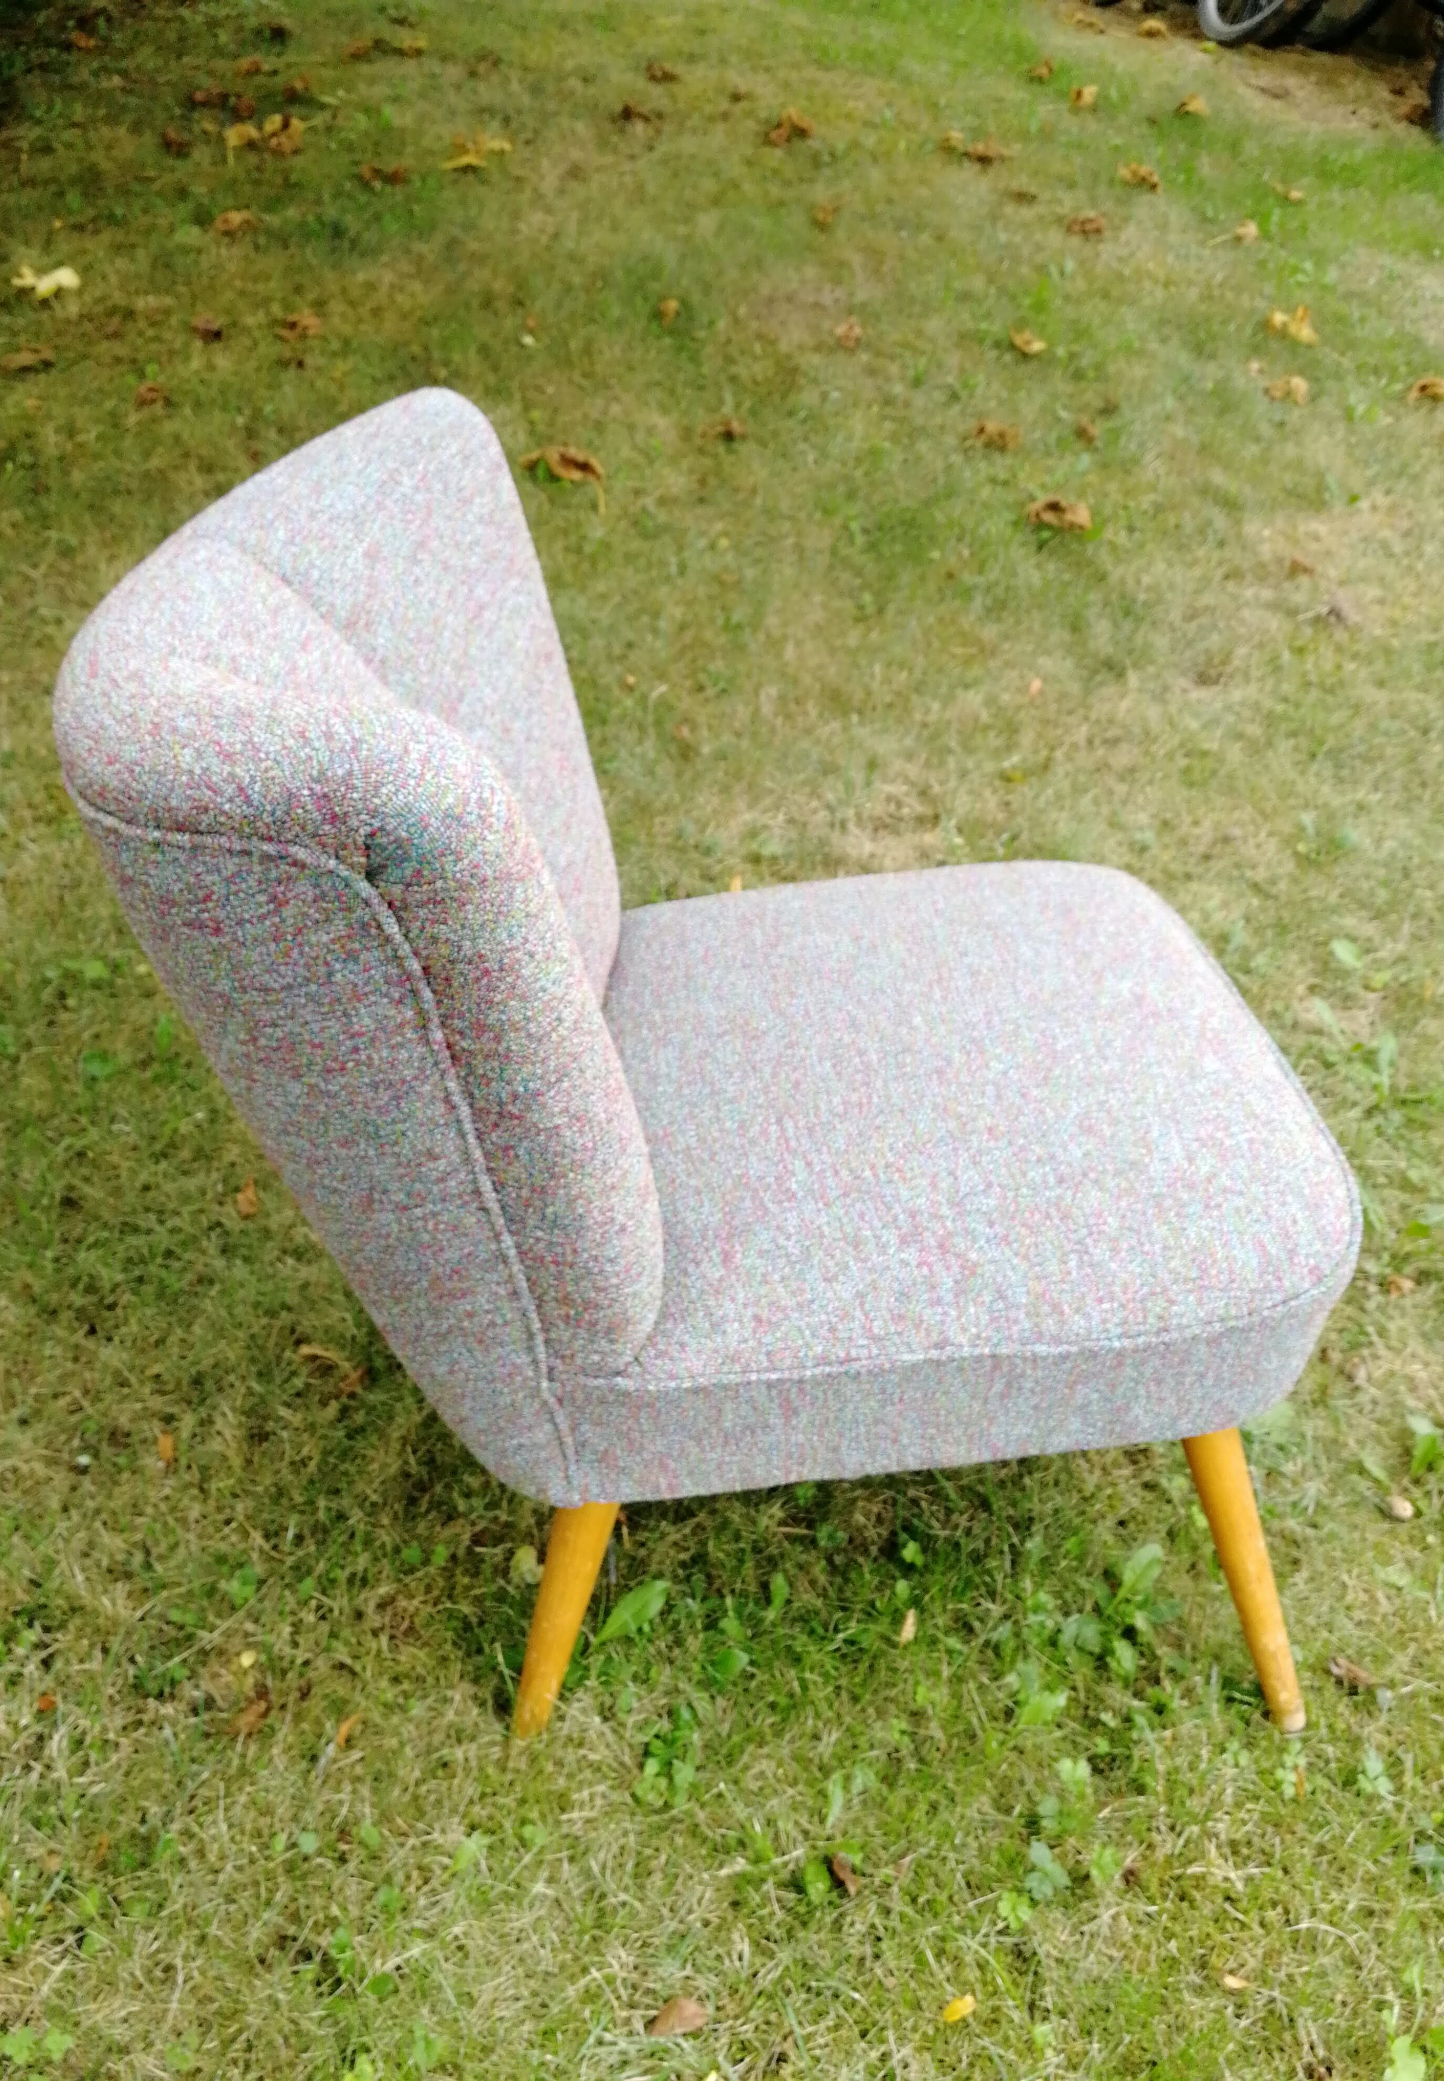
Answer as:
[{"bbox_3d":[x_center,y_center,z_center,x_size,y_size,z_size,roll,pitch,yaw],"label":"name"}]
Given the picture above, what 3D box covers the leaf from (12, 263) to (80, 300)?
[{"bbox_3d":[-1.496,-1.680,3.591,0.155,0.056,0.116,-14,42,-16],"label":"leaf"}]

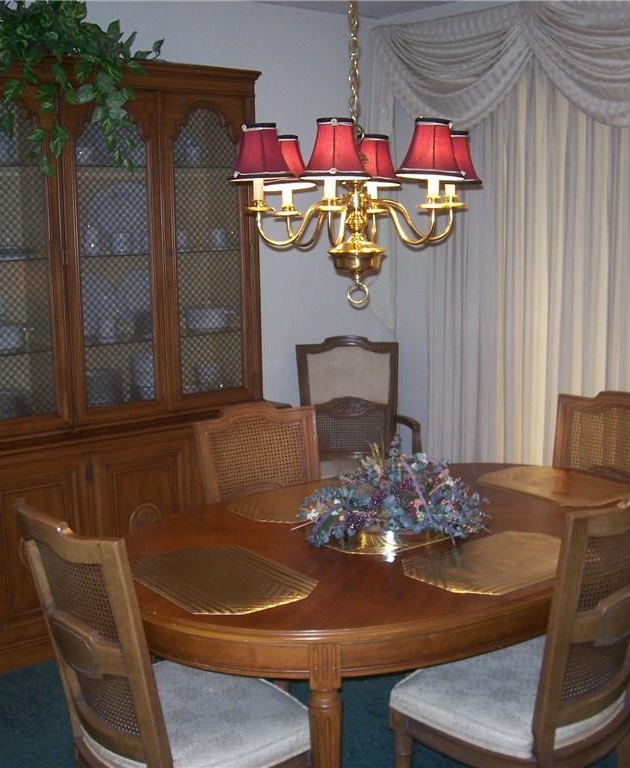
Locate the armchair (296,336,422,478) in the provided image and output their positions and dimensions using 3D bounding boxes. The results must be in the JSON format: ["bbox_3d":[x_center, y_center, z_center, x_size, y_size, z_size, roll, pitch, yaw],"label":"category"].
[{"bbox_3d":[0.162,0.330,4.279,0.600,1.010,0.600,-1,9,-2],"label":"armchair"}]

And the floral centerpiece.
[{"bbox_3d":[0.185,0.263,2.631,0.470,0.230,0.350,-1,9,0],"label":"floral centerpiece"}]

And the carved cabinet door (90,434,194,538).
[{"bbox_3d":[-0.617,0.521,3.701,0.421,0.632,0.025,-8,12,-38],"label":"carved cabinet door"}]

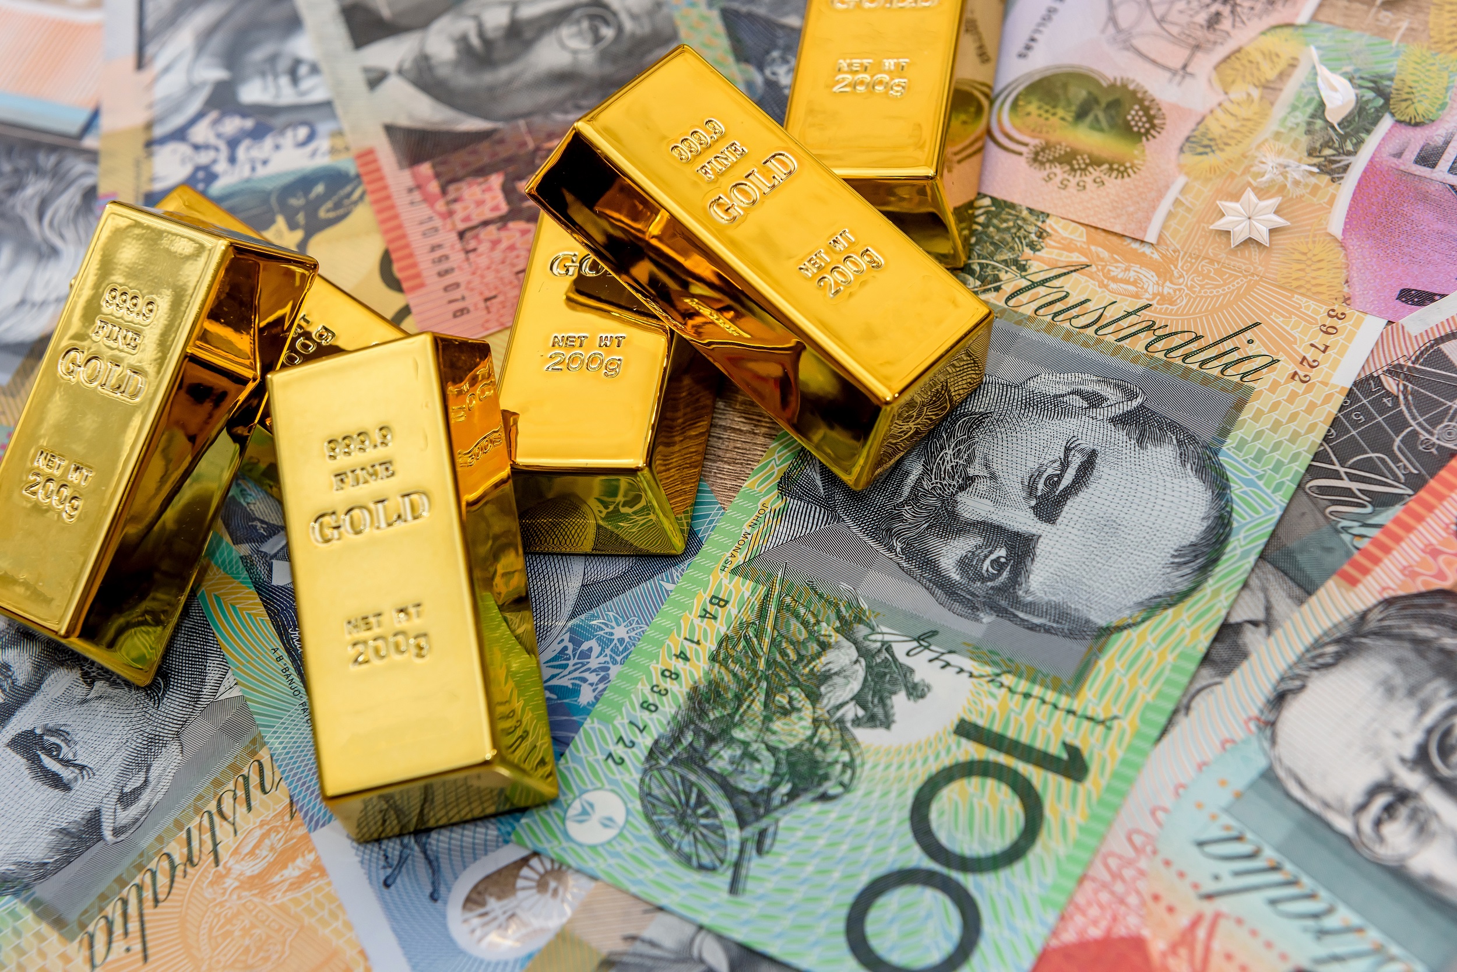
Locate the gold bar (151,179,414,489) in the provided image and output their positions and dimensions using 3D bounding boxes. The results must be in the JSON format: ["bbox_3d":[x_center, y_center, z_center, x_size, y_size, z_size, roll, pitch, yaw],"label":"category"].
[{"bbox_3d":[-0.062,-0.018,0.385,0.059,0.016,0.026,33,68,29],"label":"gold bar"}]

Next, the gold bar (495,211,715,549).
[{"bbox_3d":[-0.016,-0.020,0.377,0.026,0.016,0.059,1,56,13],"label":"gold bar"}]

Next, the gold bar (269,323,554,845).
[{"bbox_3d":[-0.040,0.011,0.347,0.026,0.016,0.059,-13,73,12],"label":"gold bar"}]

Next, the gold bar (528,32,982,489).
[{"bbox_3d":[0.005,-0.030,0.364,0.059,0.016,0.026,42,59,11],"label":"gold bar"}]

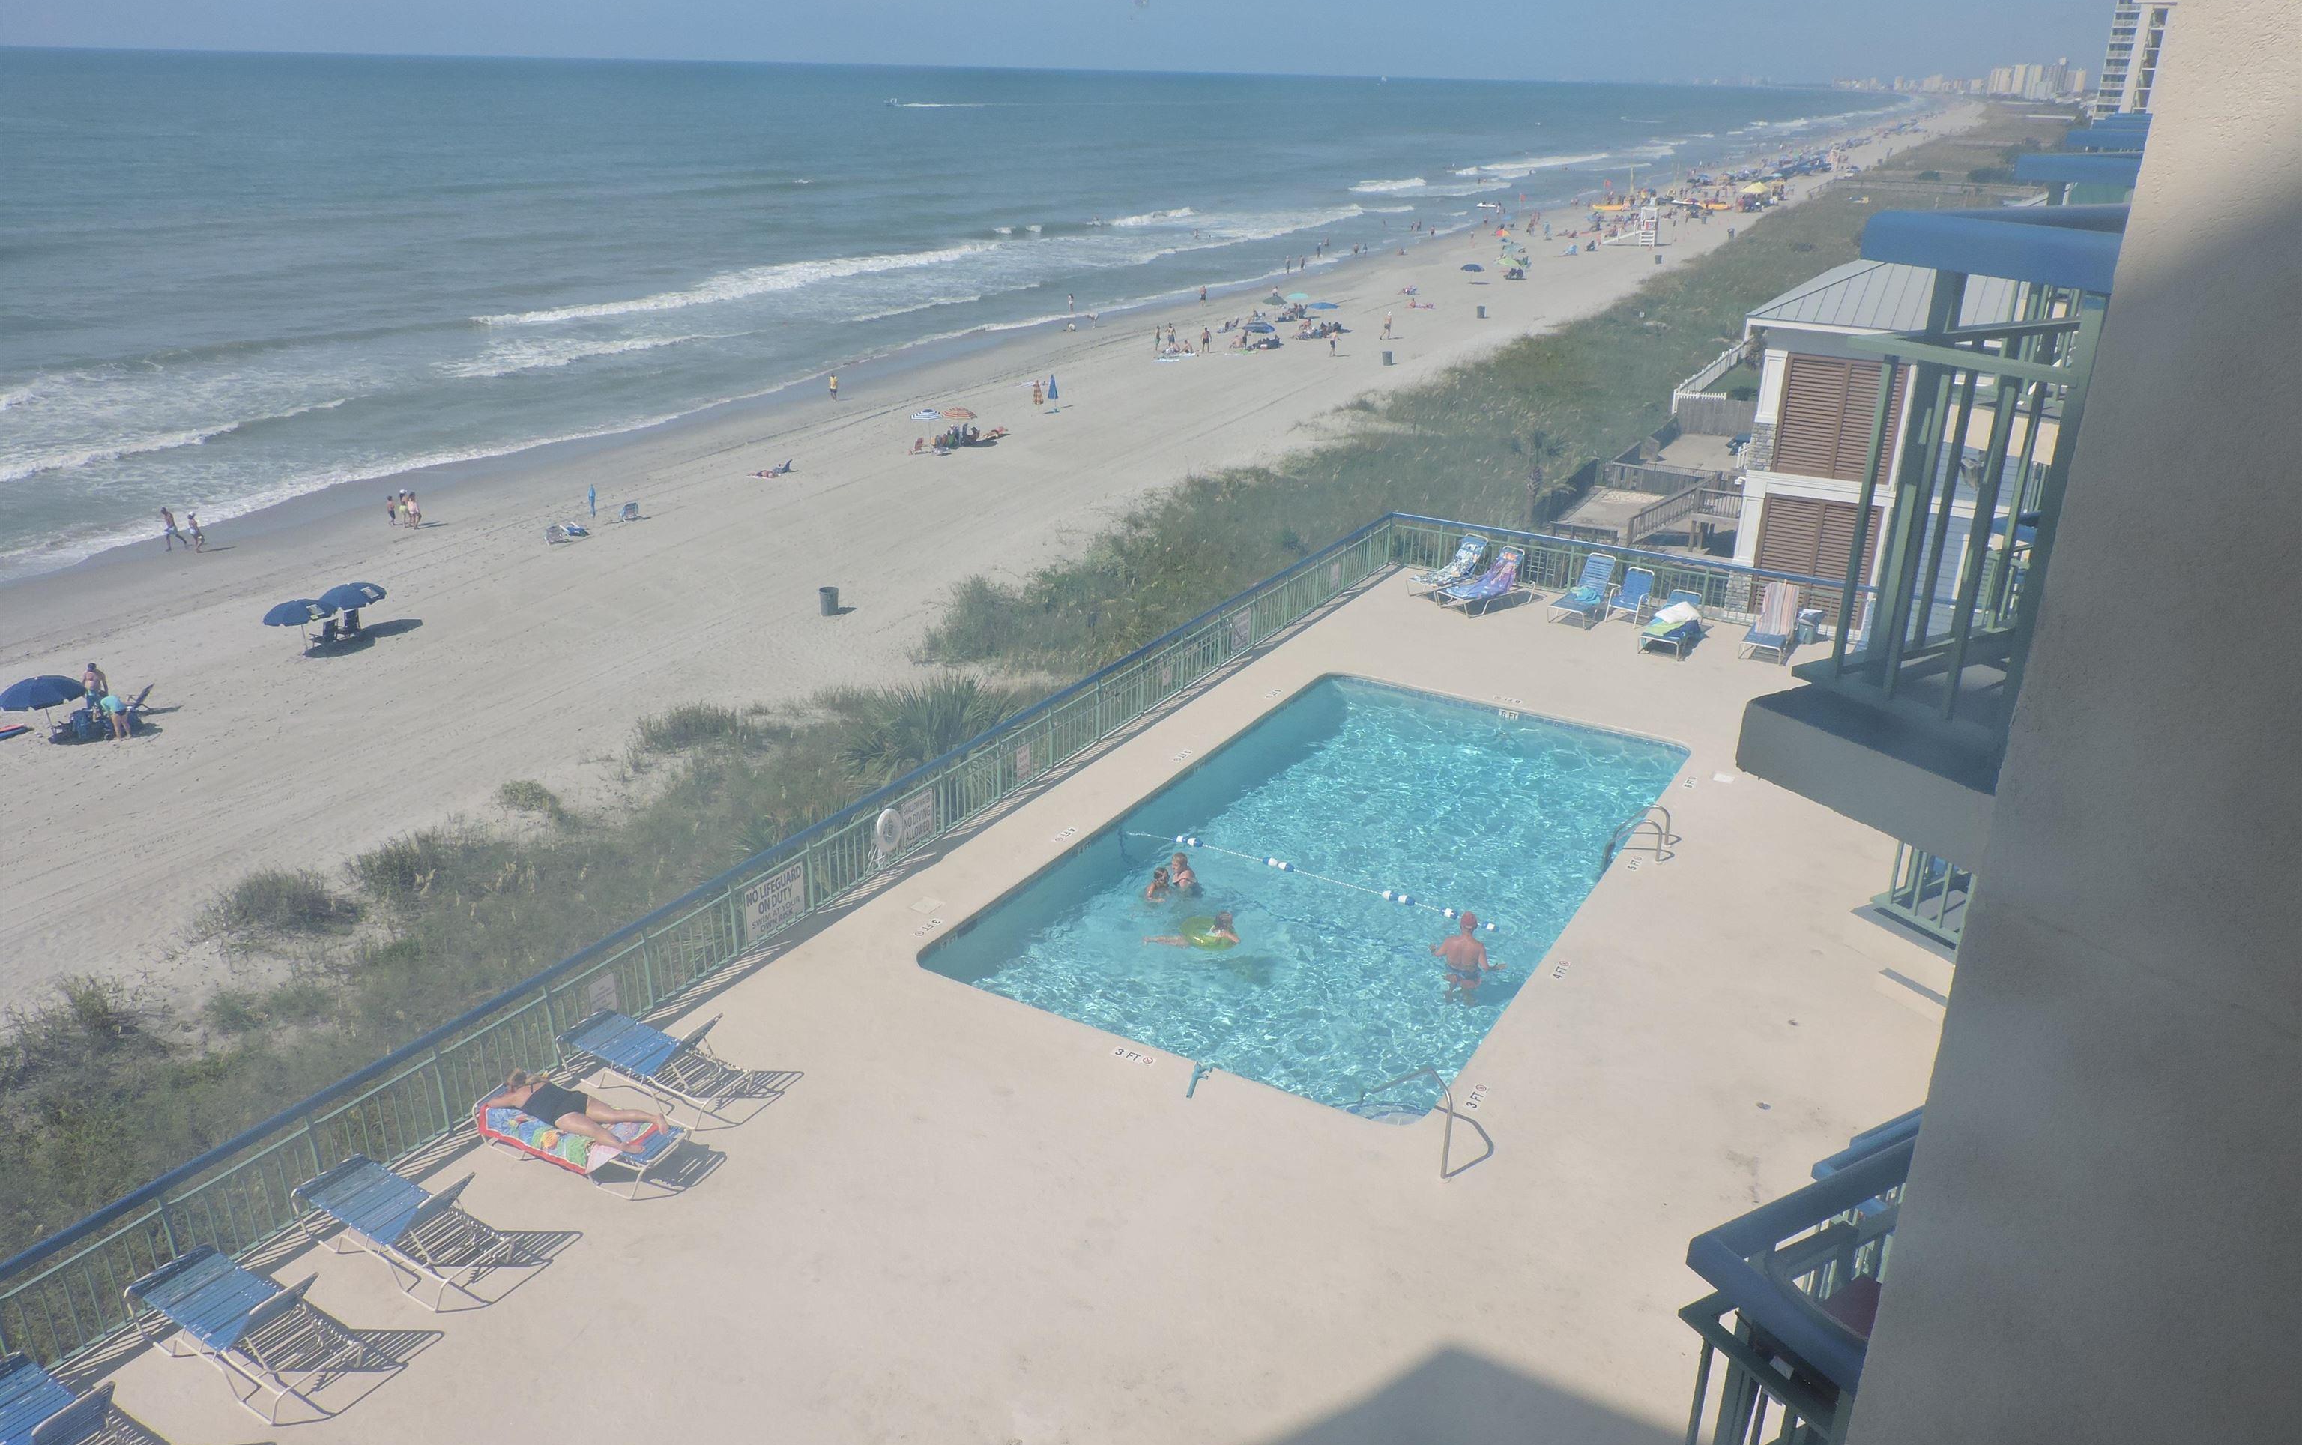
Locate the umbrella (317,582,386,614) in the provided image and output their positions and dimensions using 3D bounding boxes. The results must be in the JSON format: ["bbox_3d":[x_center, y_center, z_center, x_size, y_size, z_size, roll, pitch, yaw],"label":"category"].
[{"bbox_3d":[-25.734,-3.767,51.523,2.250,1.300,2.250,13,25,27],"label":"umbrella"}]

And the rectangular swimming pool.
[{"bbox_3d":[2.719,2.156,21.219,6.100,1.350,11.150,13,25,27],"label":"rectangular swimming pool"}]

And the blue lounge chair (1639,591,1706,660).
[{"bbox_3d":[9.314,-1.757,28.454,0.670,0.680,2.050,13,25,27],"label":"blue lounge chair"}]

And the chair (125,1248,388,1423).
[{"bbox_3d":[-6.989,4.422,12.163,2.050,0.920,0.670,13,25,27],"label":"chair"}]

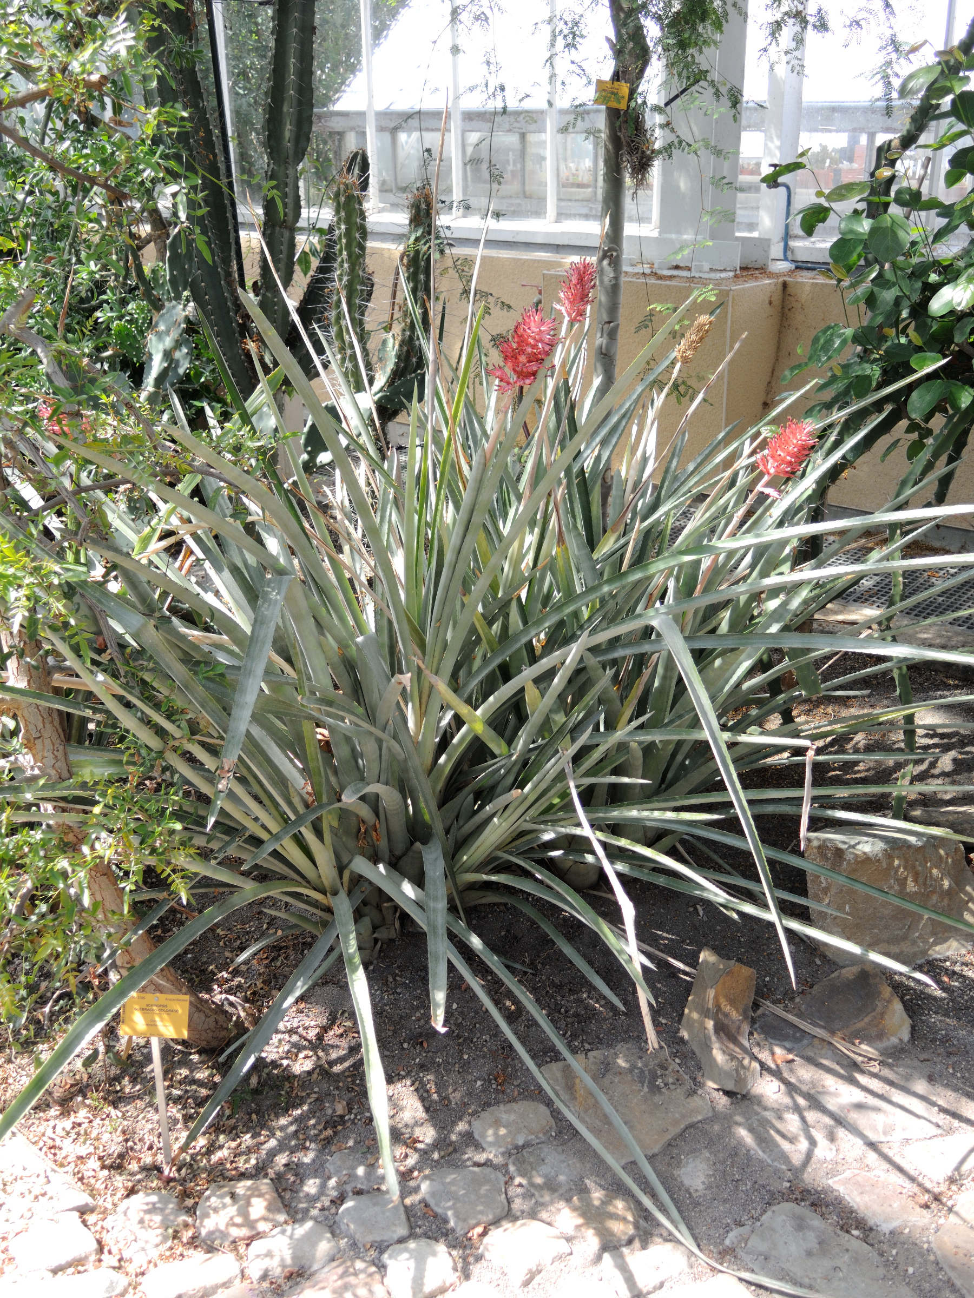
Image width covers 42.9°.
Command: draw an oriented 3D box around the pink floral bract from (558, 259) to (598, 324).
[{"bbox_3d":[0.220,-0.869,3.000,0.088,0.155,0.088,8,22,-3],"label":"pink floral bract"}]

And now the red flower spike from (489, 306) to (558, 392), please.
[{"bbox_3d":[0.074,-0.583,2.400,0.112,0.165,0.112,12,21,-5],"label":"red flower spike"}]

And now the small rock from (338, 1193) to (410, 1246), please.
[{"bbox_3d":[-0.165,0.842,1.831,0.100,0.046,0.078,-4,22,-7],"label":"small rock"}]

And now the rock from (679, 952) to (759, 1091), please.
[{"bbox_3d":[0.409,0.641,2.191,0.125,0.130,0.260,2,22,6],"label":"rock"}]

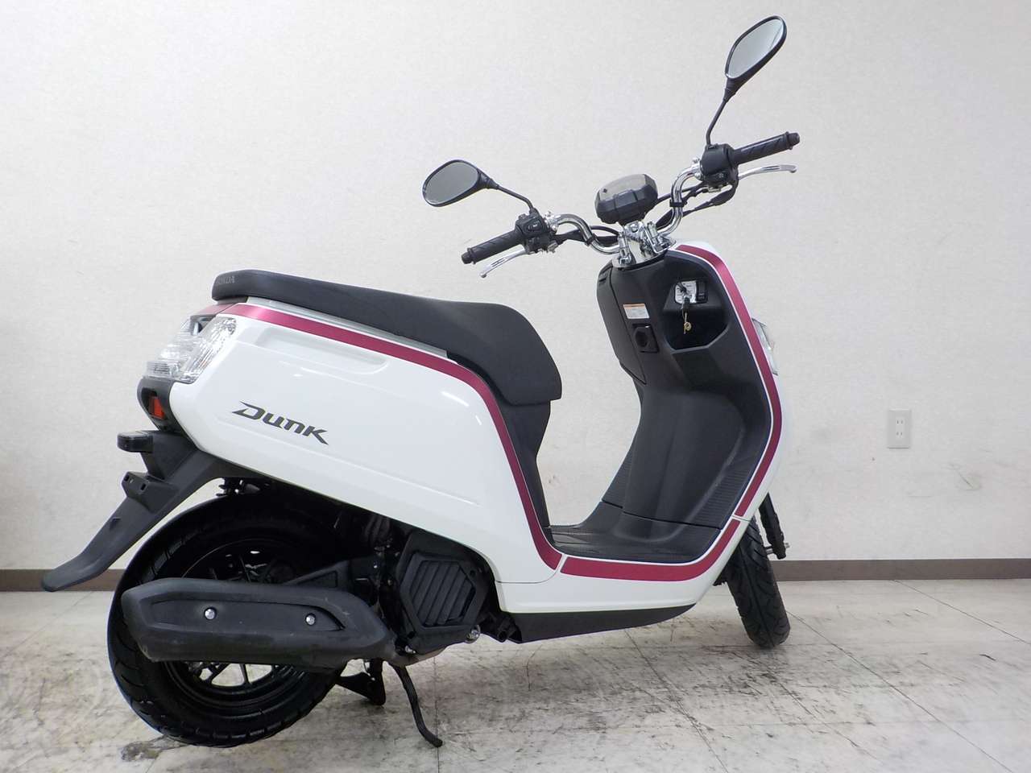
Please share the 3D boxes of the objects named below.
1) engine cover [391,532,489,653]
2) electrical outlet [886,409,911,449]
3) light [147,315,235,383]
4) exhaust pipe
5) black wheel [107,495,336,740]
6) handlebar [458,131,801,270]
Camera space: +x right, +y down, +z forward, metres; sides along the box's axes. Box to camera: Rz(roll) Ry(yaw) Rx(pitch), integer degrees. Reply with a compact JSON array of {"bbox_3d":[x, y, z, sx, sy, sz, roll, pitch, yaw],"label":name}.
[{"bbox_3d":[-0.130,0.354,1.562,0.170,0.195,0.080,-1,2,-33],"label":"engine cover"},{"bbox_3d":[1.140,0.126,2.653,0.072,0.118,0.010,1,2,-6],"label":"electrical outlet"},{"bbox_3d":[-0.530,-0.065,1.435,0.115,0.110,0.215,-1,2,-33],"label":"light"},{"bbox_3d":[-0.388,0.364,1.402,0.425,0.125,0.120,12,-5,-32],"label":"exhaust pipe"},{"bbox_3d":[-0.460,0.392,1.500,0.416,0.416,0.095,-1,2,-33],"label":"black wheel"},{"bbox_3d":[0.237,-0.353,1.835,0.700,0.190,0.210,-17,-10,15],"label":"handlebar"}]

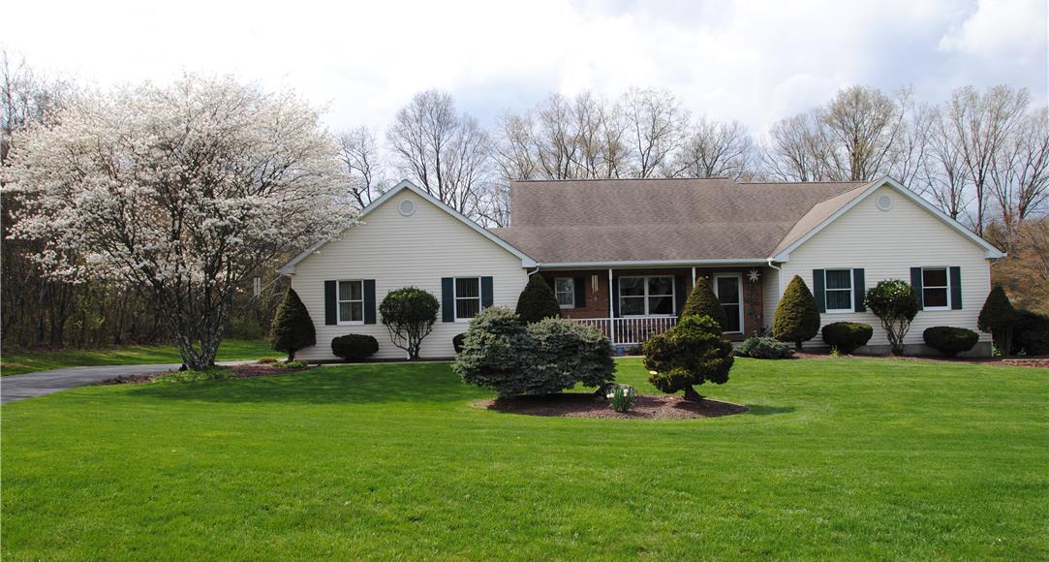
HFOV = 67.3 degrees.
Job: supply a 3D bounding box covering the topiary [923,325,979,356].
[{"bbox_3d":[13.439,1.891,24.800,1.780,0.950,1.500,-1,-2,-3],"label":"topiary"}]

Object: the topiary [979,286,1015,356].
[{"bbox_3d":[15.054,1.276,25.000,1.250,2.280,1.250,-1,-2,-3],"label":"topiary"}]

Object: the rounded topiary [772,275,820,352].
[{"bbox_3d":[8.404,0.961,24.400,1.490,2.370,1.490,-1,-2,-3],"label":"rounded topiary"}]

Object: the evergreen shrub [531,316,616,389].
[{"bbox_3d":[0.786,1.288,13.600,1.560,1.360,1.500,-1,-2,-3],"label":"evergreen shrub"}]

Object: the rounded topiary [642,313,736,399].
[{"bbox_3d":[2.732,1.273,13.100,1.520,1.430,1.500,-1,-2,-3],"label":"rounded topiary"}]

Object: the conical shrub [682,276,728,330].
[{"bbox_3d":[5.506,1.048,24.000,1.430,2.420,1.430,-1,-2,-3],"label":"conical shrub"}]

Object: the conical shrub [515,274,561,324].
[{"bbox_3d":[0.428,1.019,24.000,1.430,2.540,1.430,-1,-2,-3],"label":"conical shrub"}]

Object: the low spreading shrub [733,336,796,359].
[{"bbox_3d":[7.187,2.020,23.700,1.950,0.660,1.600,-1,-1,-2],"label":"low spreading shrub"}]

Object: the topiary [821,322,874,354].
[{"bbox_3d":[10.108,1.785,24.600,1.620,1.000,1.450,-1,-2,-3],"label":"topiary"}]

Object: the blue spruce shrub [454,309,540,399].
[{"bbox_3d":[-0.429,1.220,13.400,1.530,1.570,1.500,-1,-2,-3],"label":"blue spruce shrub"}]

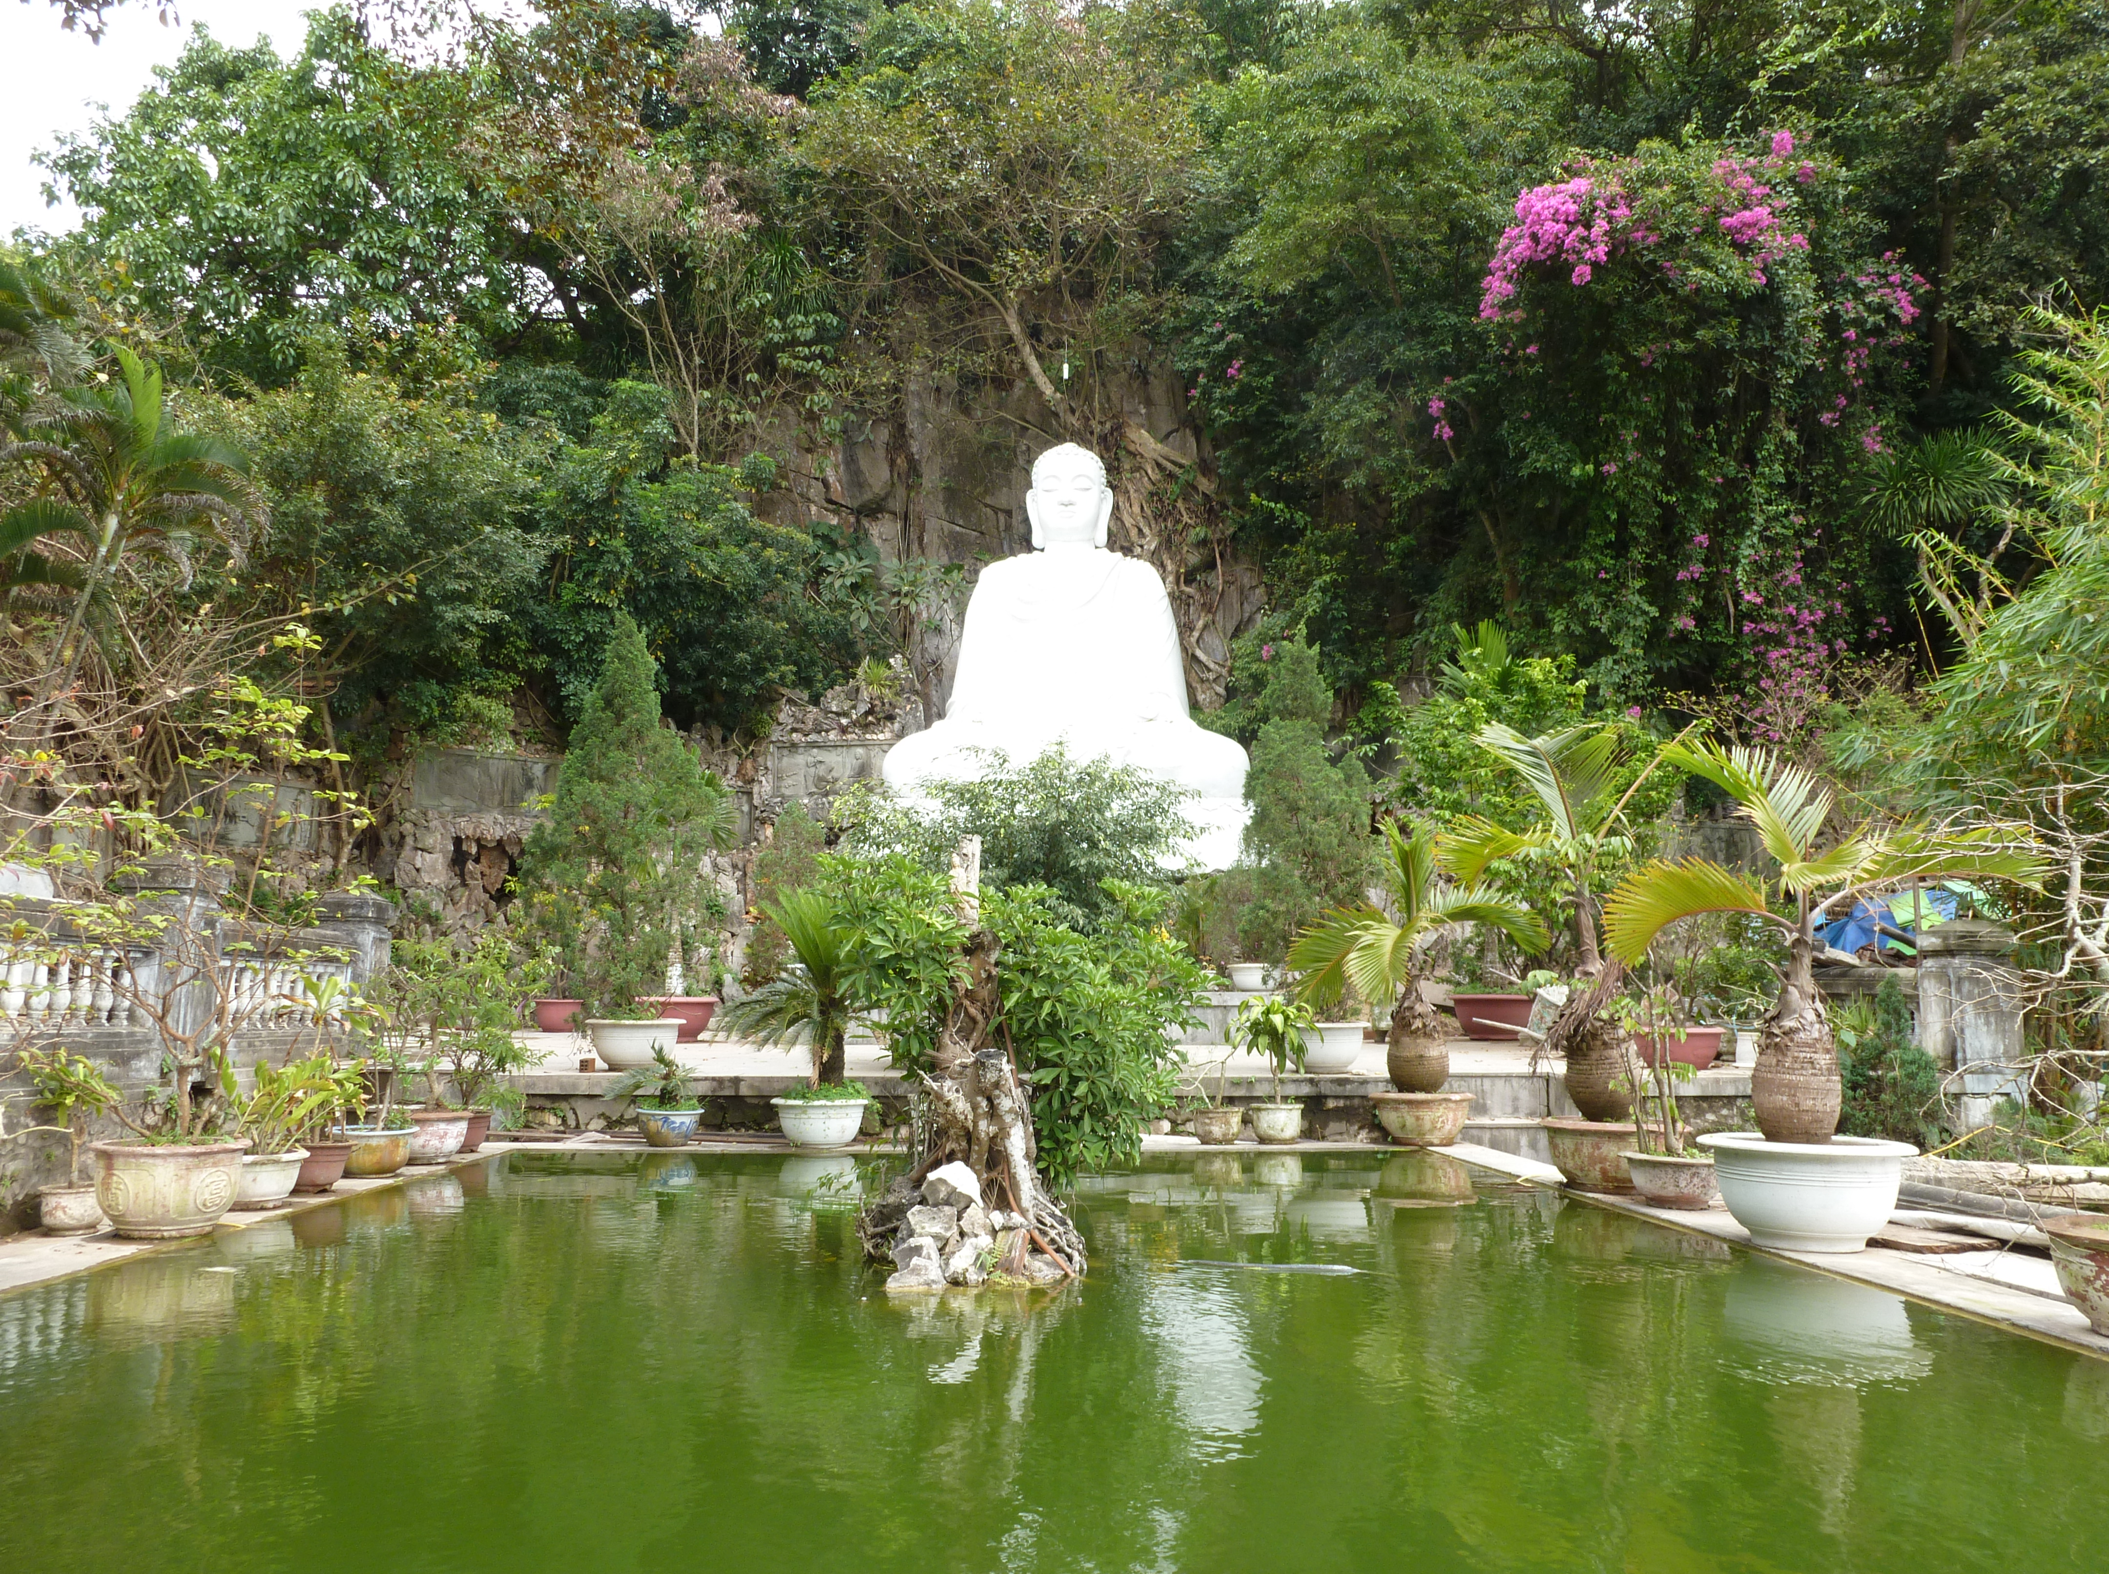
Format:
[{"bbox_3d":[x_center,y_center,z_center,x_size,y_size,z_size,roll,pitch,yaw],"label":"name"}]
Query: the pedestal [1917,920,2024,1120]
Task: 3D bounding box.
[{"bbox_3d":[8.362,2.166,13.349,0.540,1.901,0.540,0,-9,-3],"label":"pedestal"}]

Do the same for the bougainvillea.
[{"bbox_3d":[13.360,-8.172,31.577,10.887,12.796,4.500,0,-9,-2],"label":"bougainvillea"}]

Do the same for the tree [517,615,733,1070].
[{"bbox_3d":[-5.266,0.627,17.908,2.643,5.549,2.300,0,-9,-2],"label":"tree"}]

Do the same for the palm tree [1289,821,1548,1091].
[{"bbox_3d":[3.823,1.938,15.352,2.716,3.192,2.500,0,-9,-2],"label":"palm tree"}]

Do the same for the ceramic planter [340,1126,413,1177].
[{"bbox_3d":[-5.691,3.047,12.229,0.758,0.393,0.758,0,-9,-2],"label":"ceramic planter"}]

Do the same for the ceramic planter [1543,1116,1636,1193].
[{"bbox_3d":[4.268,2.787,11.093,1.092,0.525,1.092,-3,-9,20],"label":"ceramic planter"}]

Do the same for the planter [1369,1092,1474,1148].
[{"bbox_3d":[3.821,3.418,15.115,1.044,0.524,1.044,-2,-9,14],"label":"planter"}]

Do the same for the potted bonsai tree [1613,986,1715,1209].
[{"bbox_3d":[4.435,2.197,10.455,0.942,1.542,0.850,0,-9,-2],"label":"potted bonsai tree"}]

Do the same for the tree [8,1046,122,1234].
[{"bbox_3d":[-6.055,2.162,8.950,0.572,1.131,0.515,6,-11,-33],"label":"tree"}]

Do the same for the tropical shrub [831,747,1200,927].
[{"bbox_3d":[-0.486,0.933,18.370,4.476,3.013,3.805,0,-9,-2],"label":"tropical shrub"}]

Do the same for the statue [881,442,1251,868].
[{"bbox_3d":[0.251,-2.934,31.796,8.061,9.513,5.800,0,-9,-2],"label":"statue"}]

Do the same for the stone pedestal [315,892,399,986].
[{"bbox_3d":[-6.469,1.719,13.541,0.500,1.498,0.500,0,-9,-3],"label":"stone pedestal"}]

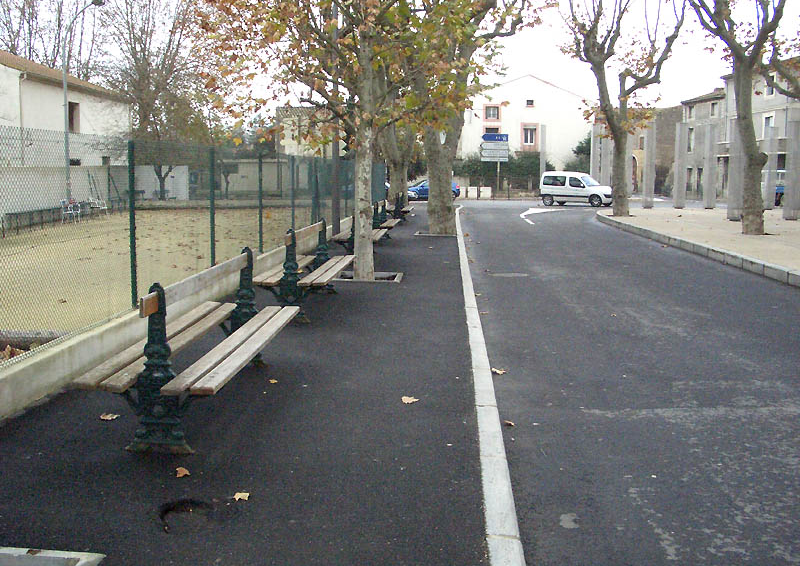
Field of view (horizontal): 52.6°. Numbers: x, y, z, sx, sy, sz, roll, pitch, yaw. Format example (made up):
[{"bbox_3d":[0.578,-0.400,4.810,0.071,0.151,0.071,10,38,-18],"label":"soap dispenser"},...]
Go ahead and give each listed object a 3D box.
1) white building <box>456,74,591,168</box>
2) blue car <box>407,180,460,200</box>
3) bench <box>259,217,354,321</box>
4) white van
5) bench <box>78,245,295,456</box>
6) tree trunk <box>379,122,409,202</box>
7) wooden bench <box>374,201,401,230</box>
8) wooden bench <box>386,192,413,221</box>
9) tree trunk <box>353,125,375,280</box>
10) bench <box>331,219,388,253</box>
[{"bbox_3d":[10.894,-13.453,74.336,11.942,10.014,11.000,1,8,0],"label":"white building"},{"bbox_3d":[1.759,-5.644,48.176,3.750,1.420,1.660,1,8,0],"label":"blue car"},{"bbox_3d":[-1.073,-0.216,9.565,0.791,0.976,2.636,1,8,3],"label":"bench"},{"bbox_3d":[9.223,-4.857,41.908,4.120,1.820,1.720,6,9,34],"label":"white van"},{"bbox_3d":[-1.329,0.343,5.663,0.791,0.976,2.636,1,8,3],"label":"bench"},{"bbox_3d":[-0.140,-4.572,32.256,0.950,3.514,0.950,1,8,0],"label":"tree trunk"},{"bbox_3d":[-0.457,-1.427,18.717,0.791,0.976,2.636,1,8,3],"label":"wooden bench"},{"bbox_3d":[0.006,-2.384,25.675,0.791,0.976,2.636,1,8,3],"label":"wooden bench"},{"bbox_3d":[-0.543,-1.207,12.195,0.303,2.295,0.303,1,8,0],"label":"tree trunk"},{"bbox_3d":[-0.704,-0.935,15.034,0.791,0.976,2.636,1,8,3],"label":"bench"}]

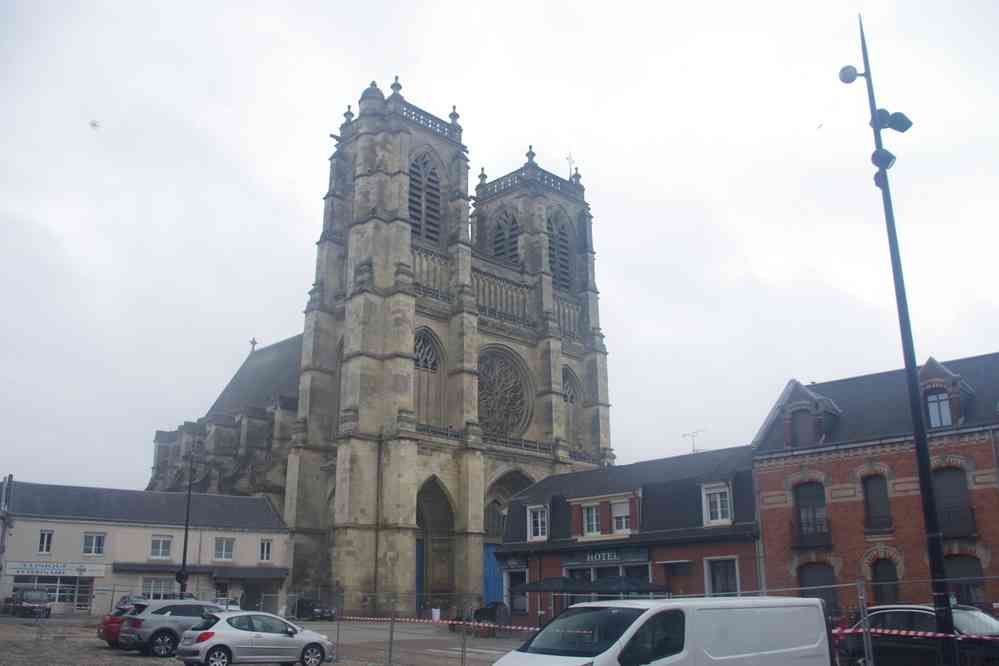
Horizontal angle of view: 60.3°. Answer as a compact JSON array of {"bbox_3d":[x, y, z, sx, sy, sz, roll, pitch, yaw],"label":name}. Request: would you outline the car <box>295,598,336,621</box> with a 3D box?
[{"bbox_3d":[-13.201,19.849,61.548,1.770,1.480,4.200,10,-20,-30],"label":"car"}]

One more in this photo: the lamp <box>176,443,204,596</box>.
[{"bbox_3d":[-18.920,12.107,51.985,1.100,10.950,0.900,-3,-17,10],"label":"lamp"}]

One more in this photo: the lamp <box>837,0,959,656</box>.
[{"bbox_3d":[5.960,-0.007,12.482,1.050,10.950,0.800,-3,-17,10],"label":"lamp"}]

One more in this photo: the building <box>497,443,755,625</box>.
[{"bbox_3d":[8.774,11.238,47.277,8.000,9.000,15.600,16,-24,-42],"label":"building"}]

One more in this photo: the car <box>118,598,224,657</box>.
[{"bbox_3d":[-9.728,9.463,27.678,4.550,1.690,1.860,15,-23,-41],"label":"car"}]

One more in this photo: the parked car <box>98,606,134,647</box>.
[{"bbox_3d":[-11.533,10.162,29.705,4.200,1.500,1.780,15,-23,-41],"label":"parked car"}]

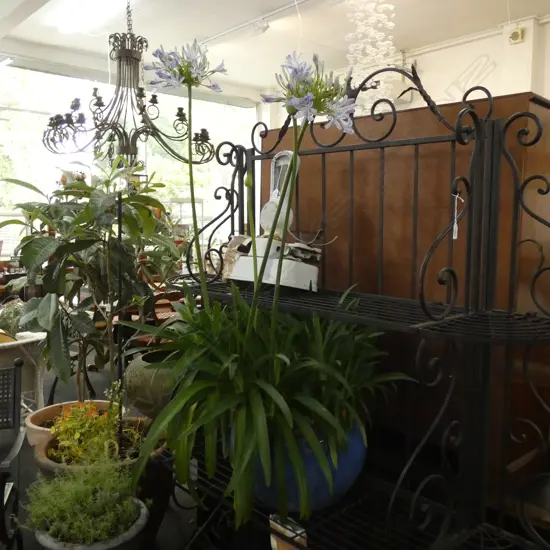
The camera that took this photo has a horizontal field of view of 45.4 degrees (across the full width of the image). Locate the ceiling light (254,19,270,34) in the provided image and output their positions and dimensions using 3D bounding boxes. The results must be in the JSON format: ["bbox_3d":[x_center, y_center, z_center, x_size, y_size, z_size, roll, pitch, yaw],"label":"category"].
[{"bbox_3d":[-0.099,-1.968,5.200,0.140,0.135,0.110,-3,6,-32],"label":"ceiling light"}]

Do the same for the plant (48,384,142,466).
[{"bbox_3d":[-0.541,0.424,1.985,0.285,0.190,0.270,0,5,0],"label":"plant"}]

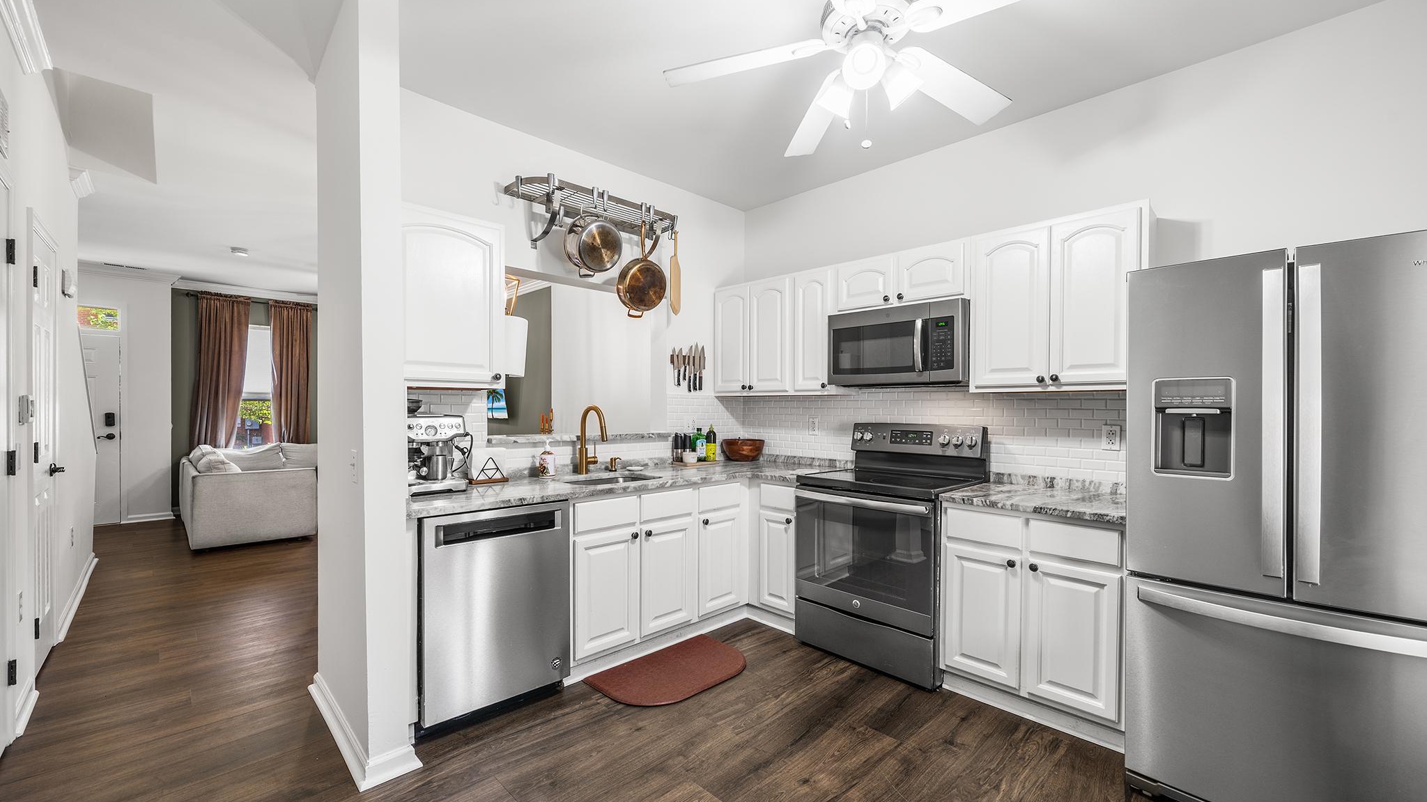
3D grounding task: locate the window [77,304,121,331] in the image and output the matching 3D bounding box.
[{"bbox_3d":[-6.770,-0.875,5.350,0.820,0.270,0.060,0,0,-41],"label":"window"}]

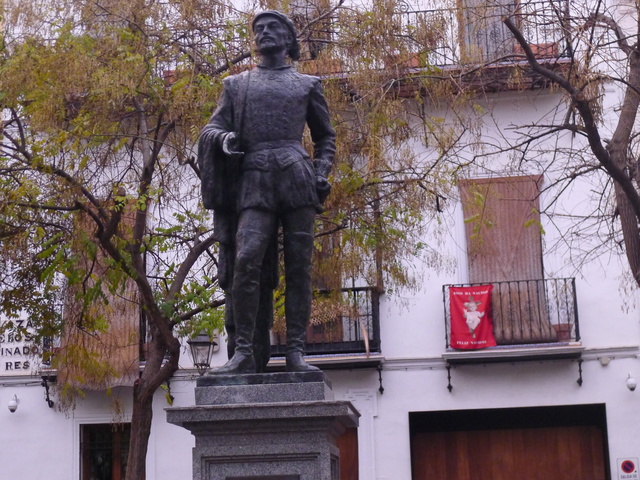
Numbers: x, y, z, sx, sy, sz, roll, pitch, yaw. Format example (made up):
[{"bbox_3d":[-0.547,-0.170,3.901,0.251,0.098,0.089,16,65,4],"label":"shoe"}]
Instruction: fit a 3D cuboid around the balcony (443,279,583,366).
[{"bbox_3d":[2.993,1.256,18.637,2.090,1.240,0.500,-3,-11,6],"label":"balcony"}]

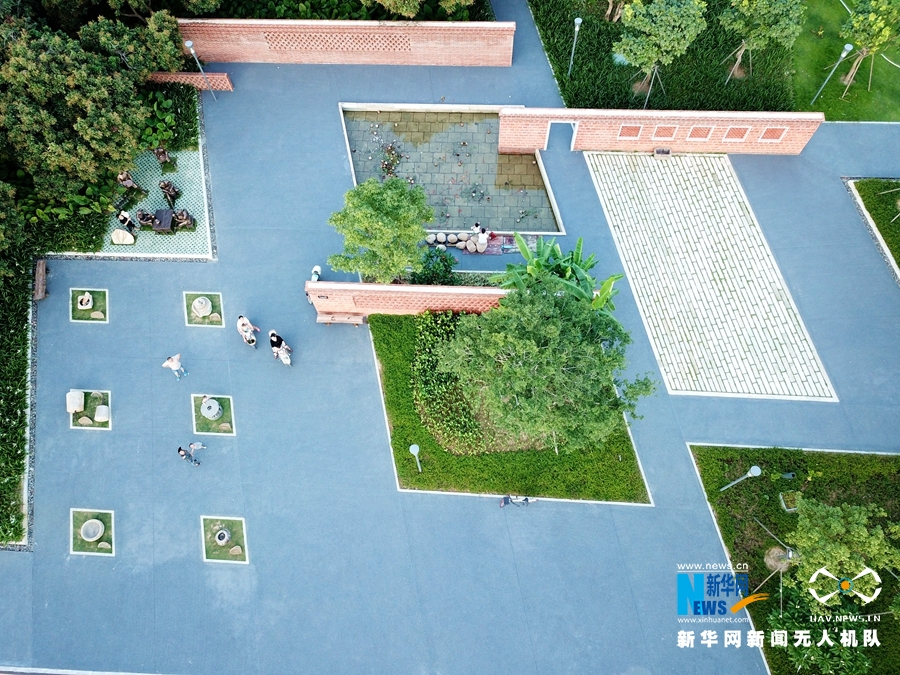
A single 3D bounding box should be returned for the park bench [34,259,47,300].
[{"bbox_3d":[-17.626,-2.391,29.338,0.400,0.440,1.900,-11,67,-3],"label":"park bench"}]

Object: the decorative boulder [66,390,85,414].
[{"bbox_3d":[-14.962,2.597,27.008,0.620,0.620,0.820,-11,67,-3],"label":"decorative boulder"}]

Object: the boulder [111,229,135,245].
[{"bbox_3d":[-14.575,-4.486,30.112,0.840,0.500,0.500,2,67,3],"label":"boulder"}]

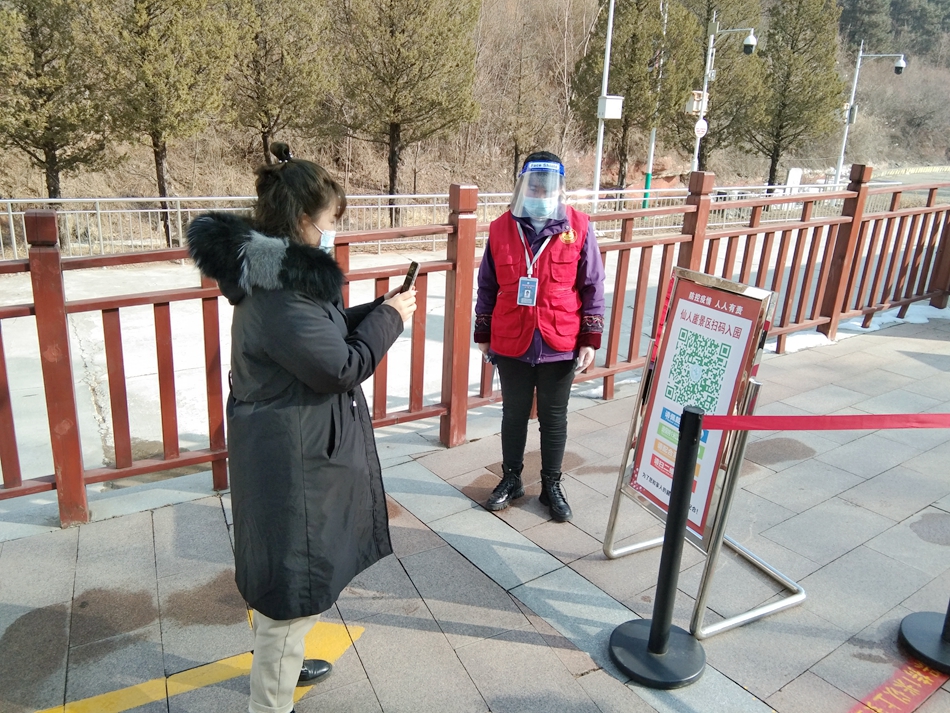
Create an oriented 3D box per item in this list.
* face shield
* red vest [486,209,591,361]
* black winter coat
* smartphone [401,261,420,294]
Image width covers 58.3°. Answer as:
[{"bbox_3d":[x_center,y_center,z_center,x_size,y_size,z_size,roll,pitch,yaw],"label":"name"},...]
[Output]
[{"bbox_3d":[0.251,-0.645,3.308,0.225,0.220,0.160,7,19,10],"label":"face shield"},{"bbox_3d":[0.268,-0.316,3.540,0.410,0.590,0.270,6,19,9],"label":"red vest"},{"bbox_3d":[-0.493,0.139,2.405,0.570,1.080,0.500,-5,20,-24],"label":"black winter coat"},{"bbox_3d":[-0.193,-0.202,2.426,0.010,0.150,0.074,18,11,-28],"label":"smartphone"}]

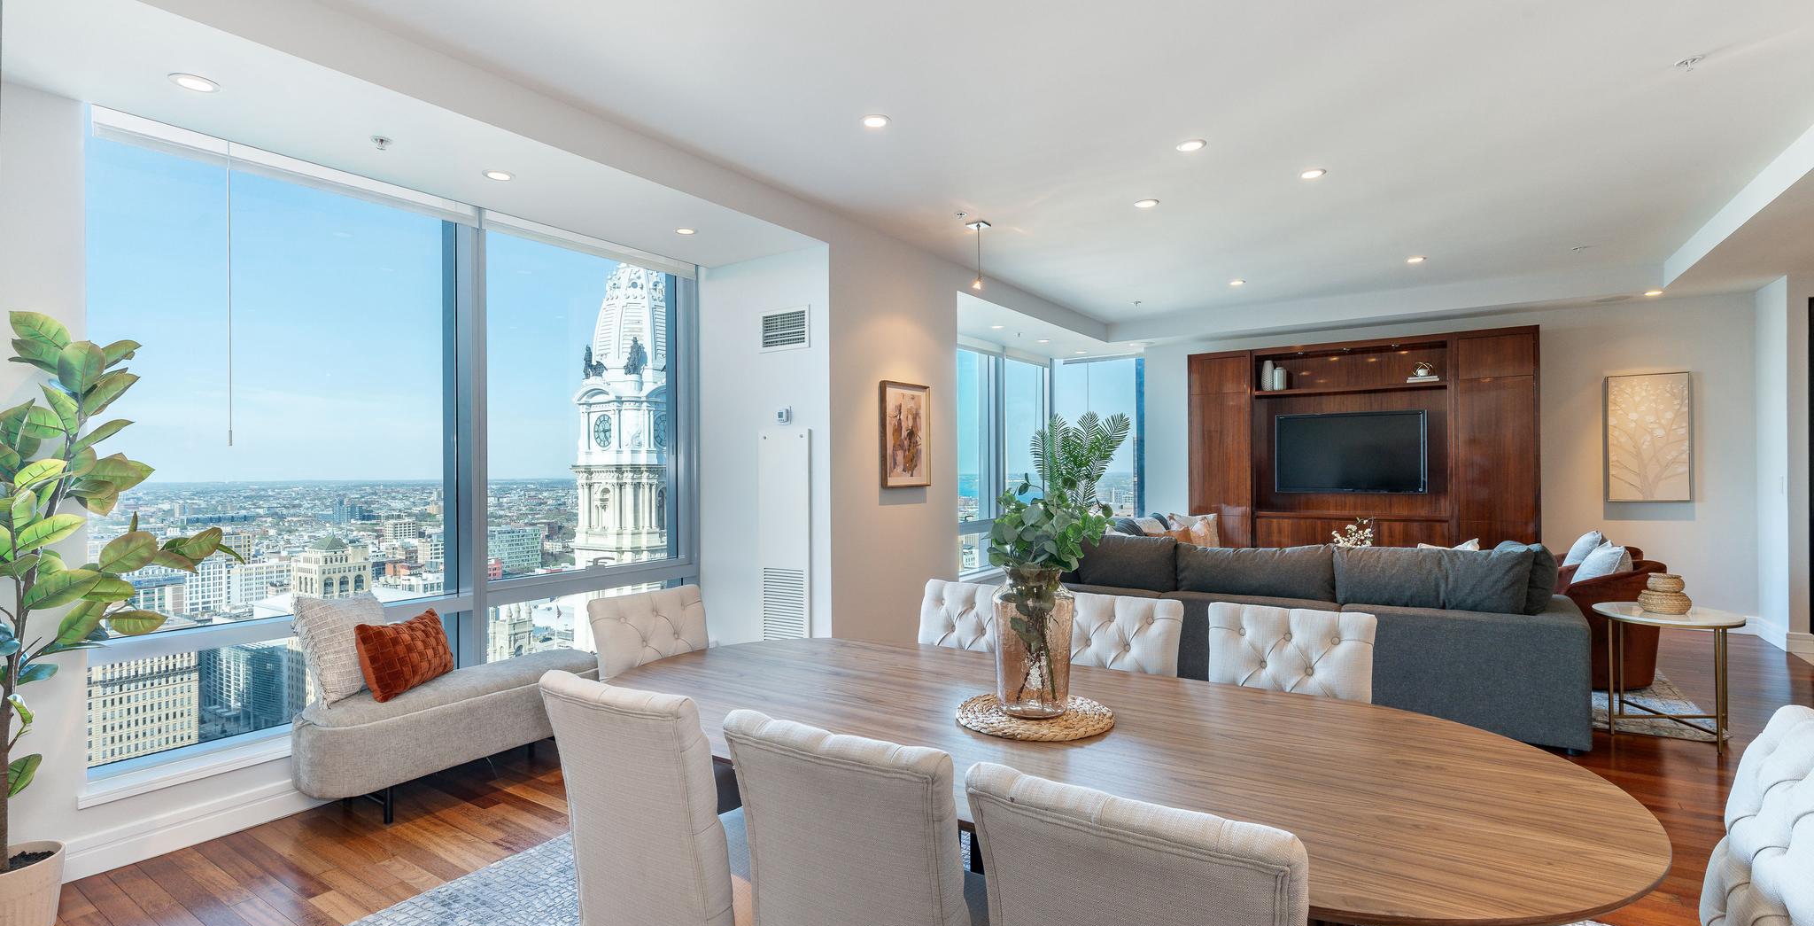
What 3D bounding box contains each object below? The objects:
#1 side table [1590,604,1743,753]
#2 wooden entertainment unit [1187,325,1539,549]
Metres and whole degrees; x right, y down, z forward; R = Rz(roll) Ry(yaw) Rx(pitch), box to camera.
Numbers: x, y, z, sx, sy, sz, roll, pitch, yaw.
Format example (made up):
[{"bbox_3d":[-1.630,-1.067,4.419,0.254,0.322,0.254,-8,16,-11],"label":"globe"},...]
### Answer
[{"bbox_3d":[3.941,1.098,4.184,0.592,0.606,0.592,-1,0,34],"label":"side table"},{"bbox_3d":[4.241,0.138,7.709,2.842,2.526,0.540,-1,0,33],"label":"wooden entertainment unit"}]

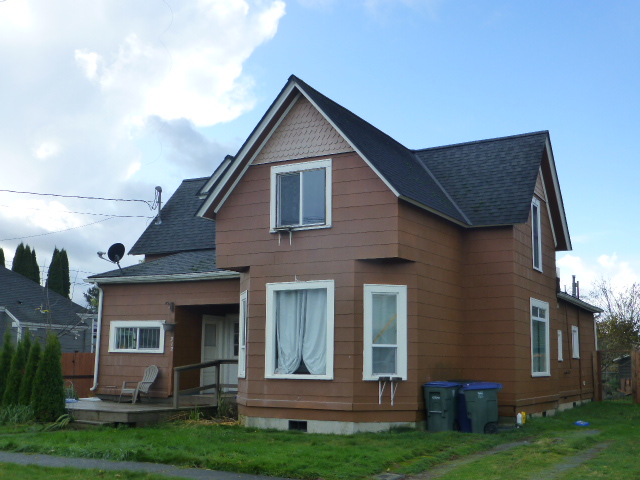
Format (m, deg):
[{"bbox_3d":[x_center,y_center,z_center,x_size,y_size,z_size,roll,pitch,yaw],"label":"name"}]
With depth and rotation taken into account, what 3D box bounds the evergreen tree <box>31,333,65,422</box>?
[{"bbox_3d":[-5.891,2.976,16.539,0.764,1.922,0.764,-4,-10,30],"label":"evergreen tree"}]

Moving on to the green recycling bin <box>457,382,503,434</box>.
[{"bbox_3d":[3.326,3.474,15.649,0.820,1.050,0.620,2,-9,-7],"label":"green recycling bin"}]

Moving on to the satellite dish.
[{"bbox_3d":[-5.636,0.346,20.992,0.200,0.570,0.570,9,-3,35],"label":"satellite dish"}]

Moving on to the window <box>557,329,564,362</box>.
[{"bbox_3d":[7.307,3.214,23.044,0.100,0.950,0.700,-4,-10,30],"label":"window"}]

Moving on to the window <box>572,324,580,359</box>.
[{"bbox_3d":[8.417,3.377,24.928,0.100,1.080,0.920,-4,-10,30],"label":"window"}]

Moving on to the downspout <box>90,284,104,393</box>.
[{"bbox_3d":[-6.124,2.674,20.791,0.100,2.933,0.300,-4,-10,30],"label":"downspout"}]

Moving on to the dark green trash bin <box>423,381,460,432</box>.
[{"bbox_3d":[2.640,3.520,15.999,0.620,1.050,0.800,-6,-11,36],"label":"dark green trash bin"}]

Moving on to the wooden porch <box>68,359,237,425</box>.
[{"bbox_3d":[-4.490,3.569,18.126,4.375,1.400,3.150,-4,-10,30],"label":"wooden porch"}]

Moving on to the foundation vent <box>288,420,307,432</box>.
[{"bbox_3d":[-0.446,3.901,15.859,0.450,0.235,0.080,-4,-10,30],"label":"foundation vent"}]

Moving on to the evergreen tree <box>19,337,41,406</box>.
[{"bbox_3d":[-6.622,3.171,17.676,0.700,1.801,0.700,-4,-10,30],"label":"evergreen tree"}]

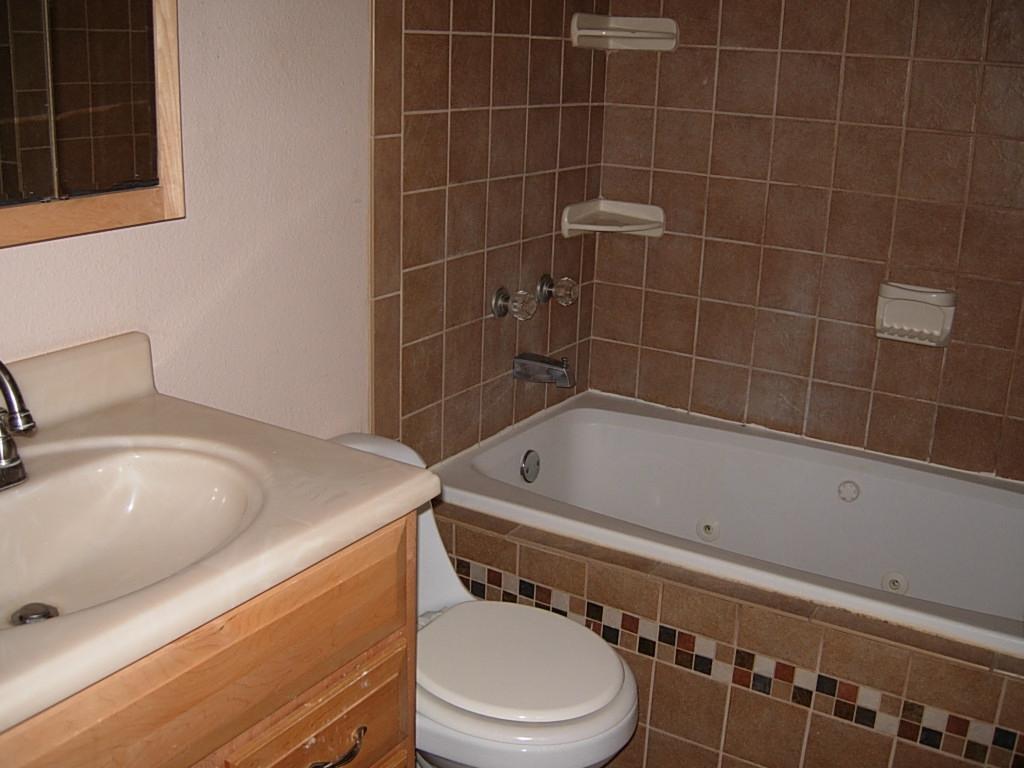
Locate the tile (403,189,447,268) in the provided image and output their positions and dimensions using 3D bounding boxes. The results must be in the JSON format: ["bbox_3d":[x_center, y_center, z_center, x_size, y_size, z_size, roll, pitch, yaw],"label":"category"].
[{"bbox_3d":[-0.181,-0.319,2.180,0.010,0.152,0.148,12,20,30],"label":"tile"}]

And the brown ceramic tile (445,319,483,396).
[{"bbox_3d":[-0.112,-0.057,2.415,0.010,0.152,0.152,13,20,30],"label":"brown ceramic tile"}]

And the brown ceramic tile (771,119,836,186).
[{"bbox_3d":[0.681,-0.539,2.482,0.152,0.153,0.009,12,20,30],"label":"brown ceramic tile"}]

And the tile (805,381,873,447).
[{"bbox_3d":[0.797,0.072,2.605,0.152,0.148,0.010,12,20,30],"label":"tile"}]

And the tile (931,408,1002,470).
[{"bbox_3d":[1.048,0.126,2.461,0.151,0.145,0.010,12,20,30],"label":"tile"}]

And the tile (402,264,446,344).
[{"bbox_3d":[-0.188,-0.171,2.242,0.010,0.152,0.152,13,20,30],"label":"tile"}]

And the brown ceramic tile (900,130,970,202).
[{"bbox_3d":[0.942,-0.483,2.368,0.152,0.152,0.010,13,20,30],"label":"brown ceramic tile"}]

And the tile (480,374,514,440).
[{"bbox_3d":[-0.035,0.052,2.545,0.009,0.145,0.152,12,20,30],"label":"tile"}]

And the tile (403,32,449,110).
[{"bbox_3d":[-0.169,-0.612,2.089,0.010,0.152,0.148,12,20,30],"label":"tile"}]

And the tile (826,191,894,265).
[{"bbox_3d":[0.810,-0.366,2.471,0.151,0.151,0.010,12,20,30],"label":"tile"}]

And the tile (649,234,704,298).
[{"bbox_3d":[0.416,-0.306,2.724,0.152,0.153,0.009,12,20,30],"label":"tile"}]

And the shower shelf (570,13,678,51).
[{"bbox_3d":[0.257,-0.856,2.599,0.275,0.080,0.145,-2,18,-13],"label":"shower shelf"}]

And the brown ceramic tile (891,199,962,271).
[{"bbox_3d":[0.929,-0.334,2.379,0.152,0.153,0.009,12,20,30],"label":"brown ceramic tile"}]

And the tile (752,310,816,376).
[{"bbox_3d":[0.674,-0.102,2.637,0.151,0.151,0.010,12,20,30],"label":"tile"}]

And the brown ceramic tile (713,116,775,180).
[{"bbox_3d":[0.557,-0.572,2.574,0.152,0.152,0.010,12,20,30],"label":"brown ceramic tile"}]

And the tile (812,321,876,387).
[{"bbox_3d":[0.802,-0.072,2.556,0.152,0.152,0.010,12,20,30],"label":"tile"}]

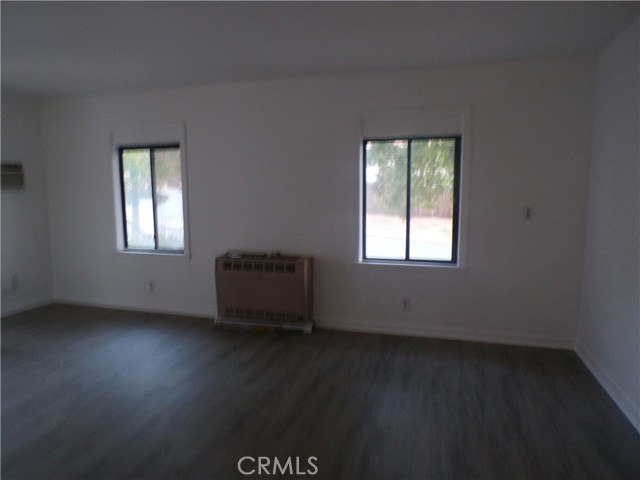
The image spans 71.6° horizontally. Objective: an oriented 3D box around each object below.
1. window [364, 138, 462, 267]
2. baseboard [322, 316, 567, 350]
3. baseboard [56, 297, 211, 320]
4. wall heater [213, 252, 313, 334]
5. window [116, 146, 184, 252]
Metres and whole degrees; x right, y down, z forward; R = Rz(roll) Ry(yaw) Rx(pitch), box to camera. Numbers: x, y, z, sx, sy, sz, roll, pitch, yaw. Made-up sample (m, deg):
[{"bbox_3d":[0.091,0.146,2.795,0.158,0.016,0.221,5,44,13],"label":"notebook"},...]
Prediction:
[{"bbox_3d":[0.850,-0.364,4.165,0.903,1.160,0.080,2,7,16],"label":"window"},{"bbox_3d":[1.079,0.866,4.150,2.363,0.120,0.025,2,7,16],"label":"baseboard"},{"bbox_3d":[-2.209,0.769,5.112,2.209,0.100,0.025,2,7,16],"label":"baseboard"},{"bbox_3d":[-0.561,0.529,4.495,0.973,0.713,0.220,2,7,16],"label":"wall heater"},{"bbox_3d":[-1.857,-0.451,4.956,0.850,1.170,0.080,2,7,16],"label":"window"}]

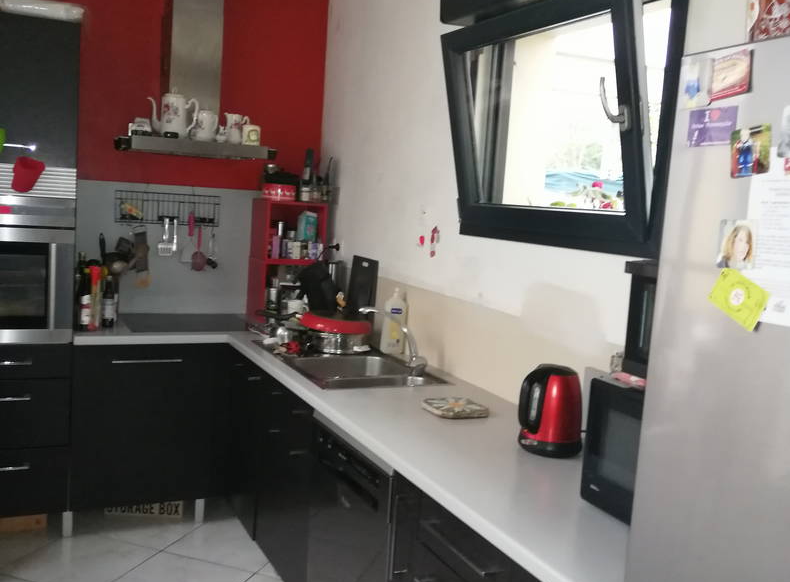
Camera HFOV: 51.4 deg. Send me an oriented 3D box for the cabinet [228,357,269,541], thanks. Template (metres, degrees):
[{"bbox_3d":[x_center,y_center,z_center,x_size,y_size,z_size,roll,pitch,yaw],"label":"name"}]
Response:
[{"bbox_3d":[-0.369,0.621,3.562,0.590,0.700,0.520,1,7,-26],"label":"cabinet"}]

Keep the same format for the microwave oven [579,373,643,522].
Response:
[{"bbox_3d":[0.677,0.359,1.748,0.350,0.300,0.470,1,7,-26],"label":"microwave oven"}]

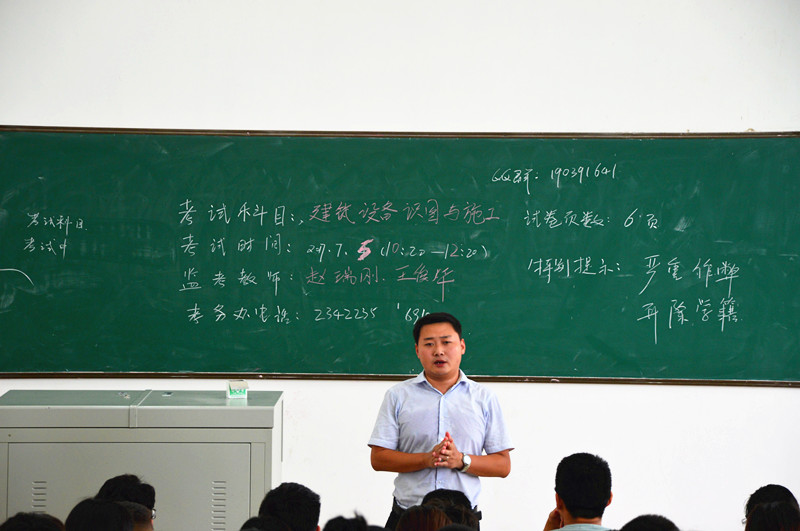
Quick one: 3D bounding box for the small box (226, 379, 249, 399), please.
[{"bbox_3d":[-0.639,0.488,13.700,0.077,0.069,0.068,0,3,-9],"label":"small box"}]

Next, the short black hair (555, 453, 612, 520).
[{"bbox_3d":[0.586,0.704,11.100,0.180,0.210,0.205,0,3,-6],"label":"short black hair"}]

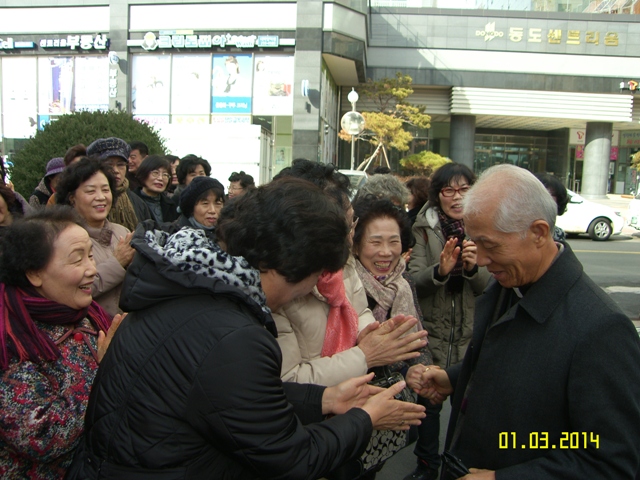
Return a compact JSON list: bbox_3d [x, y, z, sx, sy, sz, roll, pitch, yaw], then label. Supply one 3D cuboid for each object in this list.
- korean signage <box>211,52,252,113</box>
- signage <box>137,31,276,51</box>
[{"bbox_3d":[-3.382,-5.987,19.868,1.630,2.210,0.060,3,6,8],"label":"korean signage"},{"bbox_3d":[-4.380,-7.609,19.794,5.940,0.670,0.150,3,6,8],"label":"signage"}]

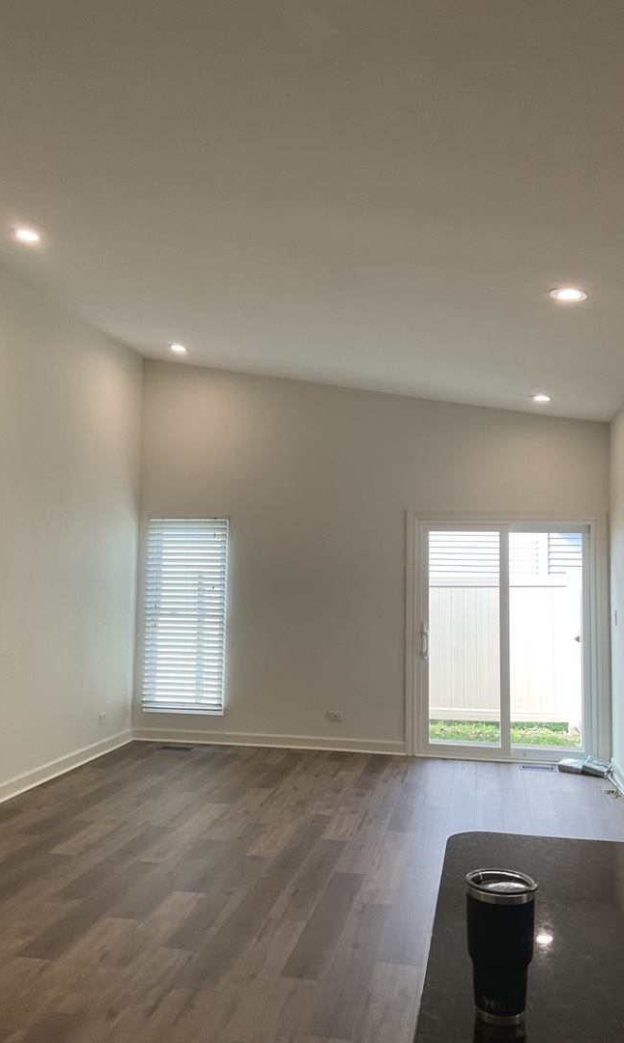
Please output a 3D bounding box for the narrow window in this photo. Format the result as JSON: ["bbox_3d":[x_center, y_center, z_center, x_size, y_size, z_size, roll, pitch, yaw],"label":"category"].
[{"bbox_3d":[-1.157,0.842,7.941,0.755,1.720,0.065,0,-3,11],"label":"narrow window"}]

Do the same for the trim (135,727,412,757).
[{"bbox_3d":[-0.422,1.950,7.753,2.490,0.122,0.022,0,-3,11],"label":"trim"}]

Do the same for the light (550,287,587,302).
[{"bbox_3d":[1.276,-1.124,4.347,0.180,0.030,0.180,10,-2,12],"label":"light"}]

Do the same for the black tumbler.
[{"bbox_3d":[0.290,0.655,1.345,0.104,0.200,0.104,1,-3,0],"label":"black tumbler"}]

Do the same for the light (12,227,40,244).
[{"bbox_3d":[-1.614,-1.617,4.941,0.170,0.030,0.170,10,-2,12],"label":"light"}]

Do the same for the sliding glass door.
[{"bbox_3d":[1.631,1.016,7.443,1.480,2.025,0.120,0,-3,11],"label":"sliding glass door"}]

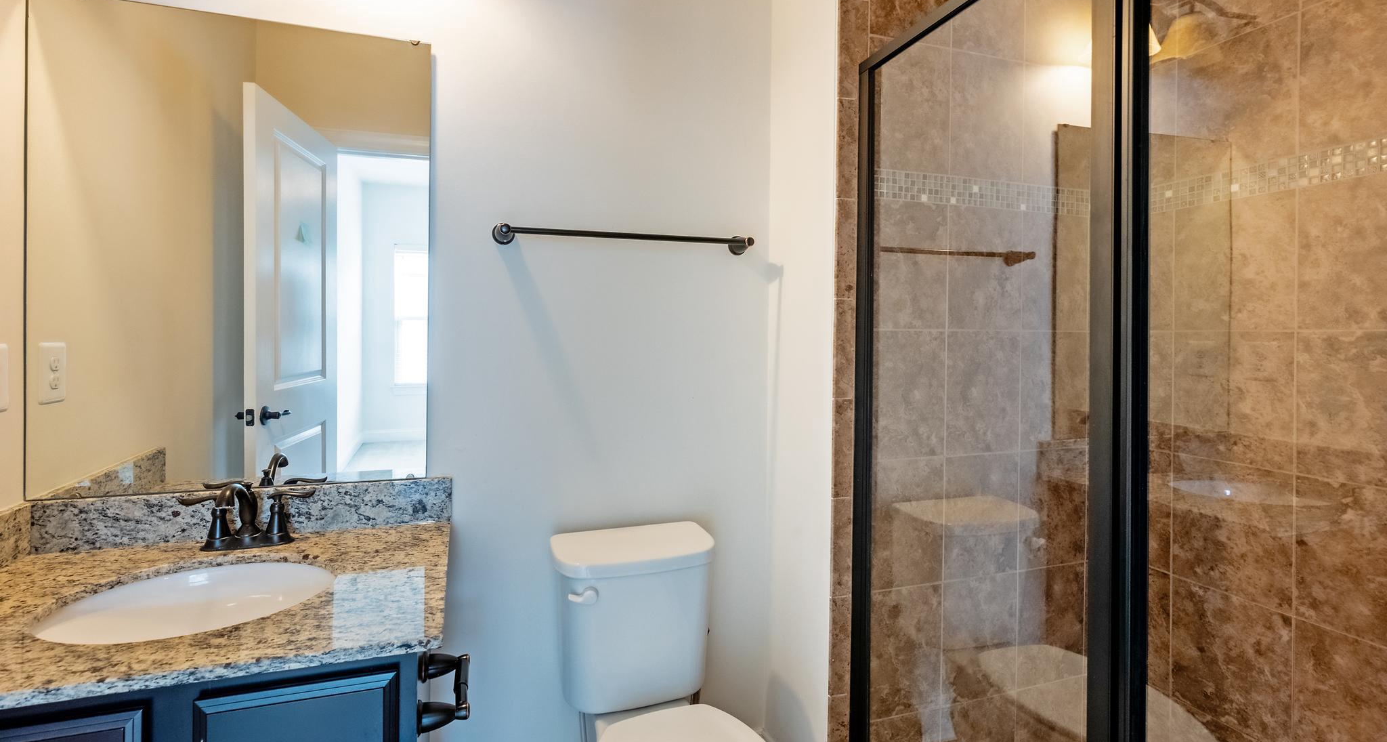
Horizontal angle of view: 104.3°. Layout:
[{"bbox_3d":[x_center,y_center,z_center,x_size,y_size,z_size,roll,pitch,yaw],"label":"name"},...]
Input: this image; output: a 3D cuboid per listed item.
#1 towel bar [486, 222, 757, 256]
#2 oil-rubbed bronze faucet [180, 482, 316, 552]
[{"bbox_3d":[-0.153,-0.344,1.400,0.665,0.054,0.083,0,2,-19],"label":"towel bar"},{"bbox_3d":[-0.917,0.299,1.089,0.240,0.145,0.185,0,2,-20],"label":"oil-rubbed bronze faucet"}]

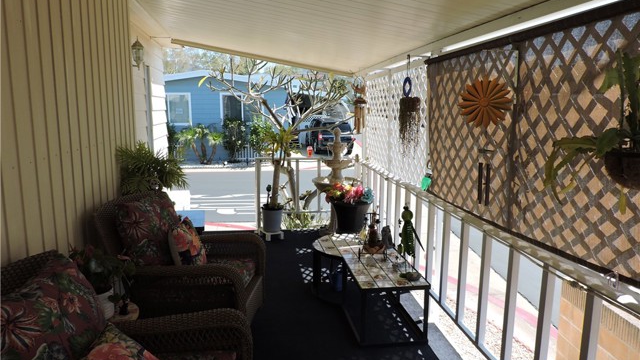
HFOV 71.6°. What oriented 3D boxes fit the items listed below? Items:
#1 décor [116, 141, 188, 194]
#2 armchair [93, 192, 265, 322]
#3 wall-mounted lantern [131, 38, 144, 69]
[{"bbox_3d":[-1.567,-0.089,4.152,0.600,0.550,0.550,-1,9,-9],"label":"décor"},{"bbox_3d":[-0.988,0.664,3.471,0.952,0.935,0.818,2,9,5],"label":"armchair"},{"bbox_3d":[-1.843,-1.274,4.469,0.170,0.310,0.140,-1,9,-9],"label":"wall-mounted lantern"}]

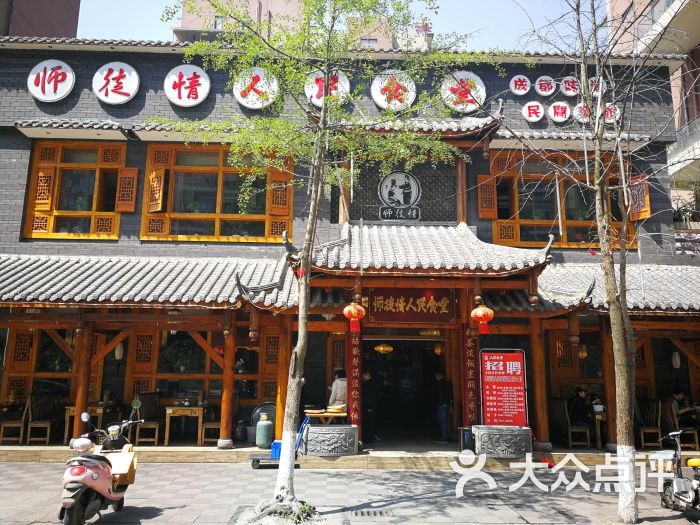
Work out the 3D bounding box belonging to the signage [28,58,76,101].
[{"bbox_3d":[-7.312,-4.437,13.402,1.112,1.106,0.110,1,-11,-2],"label":"signage"}]

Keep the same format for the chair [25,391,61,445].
[{"bbox_3d":[-6.166,3.144,11.052,0.561,0.964,0.460,1,-11,-2],"label":"chair"}]

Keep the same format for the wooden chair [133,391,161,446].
[{"bbox_3d":[-4.236,3.320,11.637,0.500,1.050,0.450,1,-11,-2],"label":"wooden chair"}]

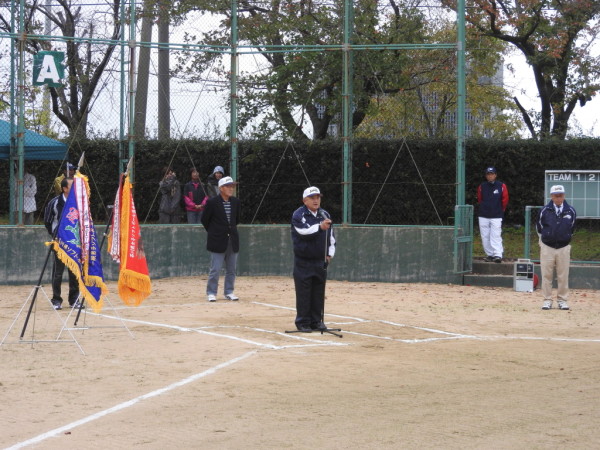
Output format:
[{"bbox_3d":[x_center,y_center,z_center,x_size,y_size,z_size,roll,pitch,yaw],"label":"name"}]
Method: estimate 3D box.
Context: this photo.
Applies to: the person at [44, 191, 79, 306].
[{"bbox_3d":[-3.146,0.339,19.600,0.520,1.550,0.360,-1,2,-34],"label":"person"}]

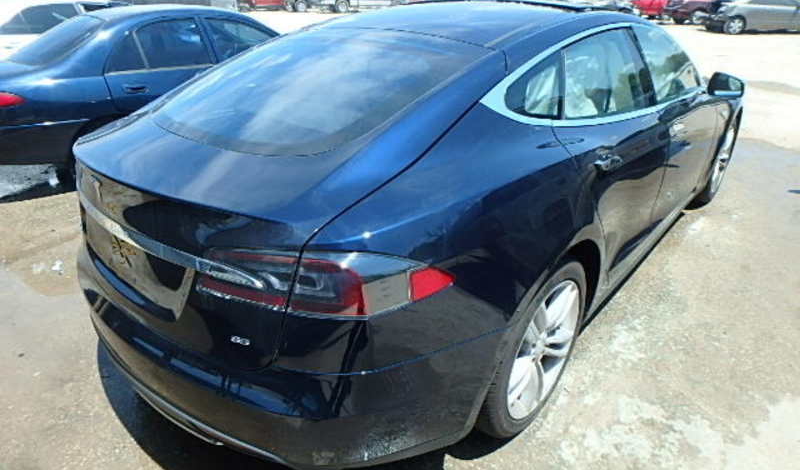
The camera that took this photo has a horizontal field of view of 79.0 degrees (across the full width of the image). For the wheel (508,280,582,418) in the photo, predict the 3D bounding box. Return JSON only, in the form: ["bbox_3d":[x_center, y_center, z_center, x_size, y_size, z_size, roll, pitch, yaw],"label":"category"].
[{"bbox_3d":[0.455,0.381,1.772,0.200,0.520,0.520,23,34,36],"label":"wheel"}]

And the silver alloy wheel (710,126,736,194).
[{"bbox_3d":[2.410,-0.609,3.762,0.200,0.520,0.520,23,34,36],"label":"silver alloy wheel"}]

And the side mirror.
[{"bbox_3d":[1.881,-0.859,2.787,0.200,0.150,0.140,23,34,36],"label":"side mirror"}]

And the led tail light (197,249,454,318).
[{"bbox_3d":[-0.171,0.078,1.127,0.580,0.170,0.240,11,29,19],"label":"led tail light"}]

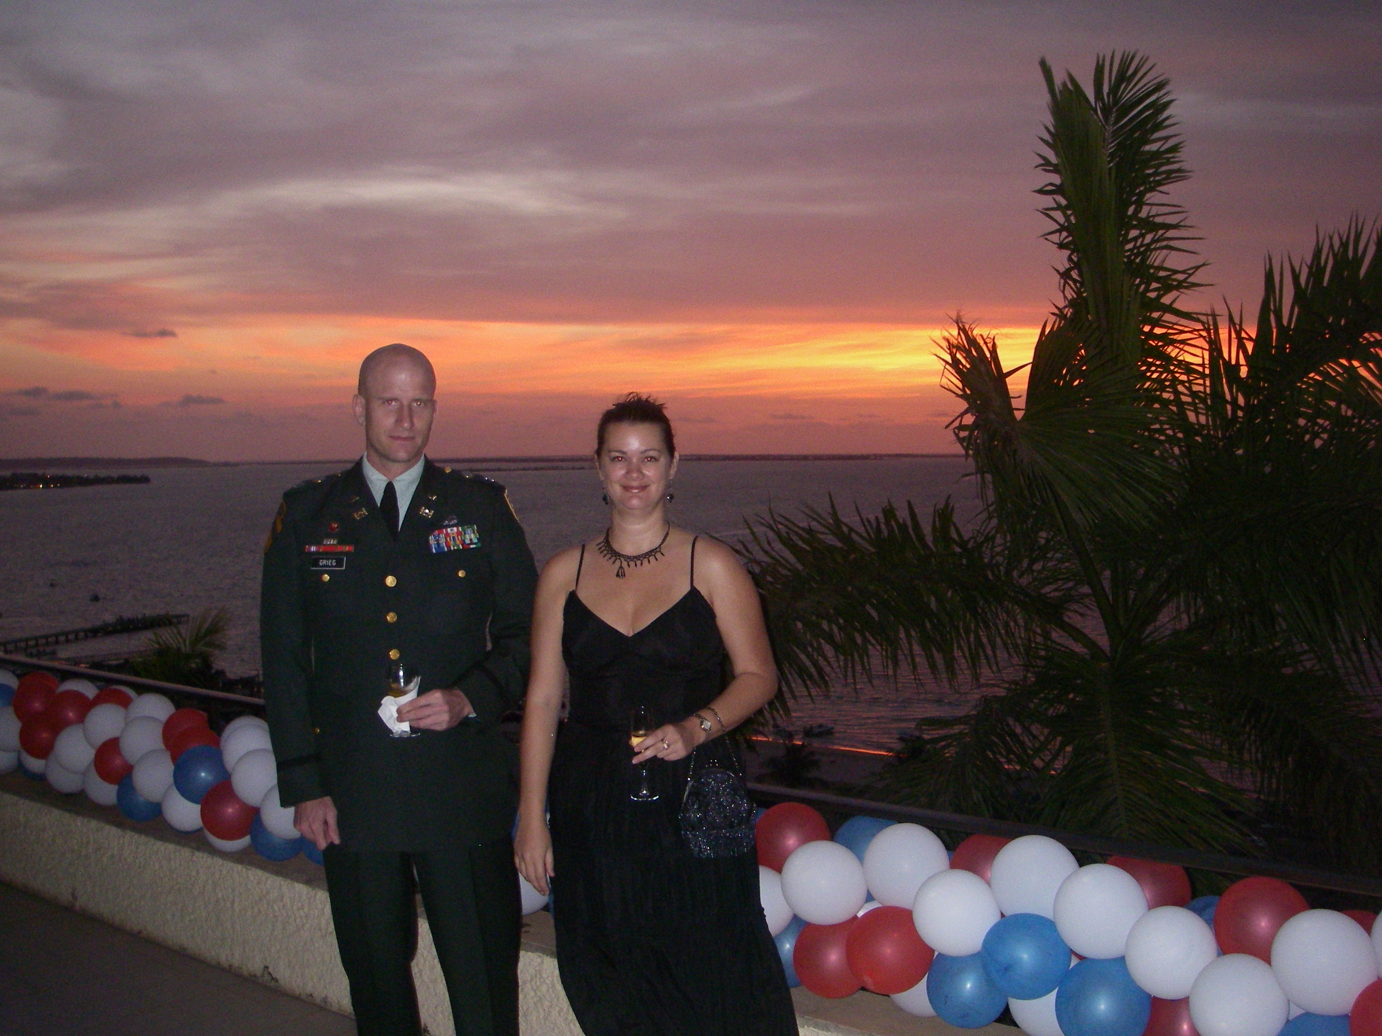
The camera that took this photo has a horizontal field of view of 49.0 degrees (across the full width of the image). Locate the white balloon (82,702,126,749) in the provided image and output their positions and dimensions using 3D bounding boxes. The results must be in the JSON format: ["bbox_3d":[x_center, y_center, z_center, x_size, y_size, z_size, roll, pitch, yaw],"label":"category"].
[{"bbox_3d":[-2.140,0.761,5.554,0.174,0.177,0.177,1,3,41],"label":"white balloon"}]

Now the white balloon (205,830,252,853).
[{"bbox_3d":[-1.494,1.001,4.910,0.166,0.173,0.170,1,3,41],"label":"white balloon"}]

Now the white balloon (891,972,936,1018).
[{"bbox_3d":[0.493,0.931,3.095,0.178,0.186,0.182,1,3,41],"label":"white balloon"}]

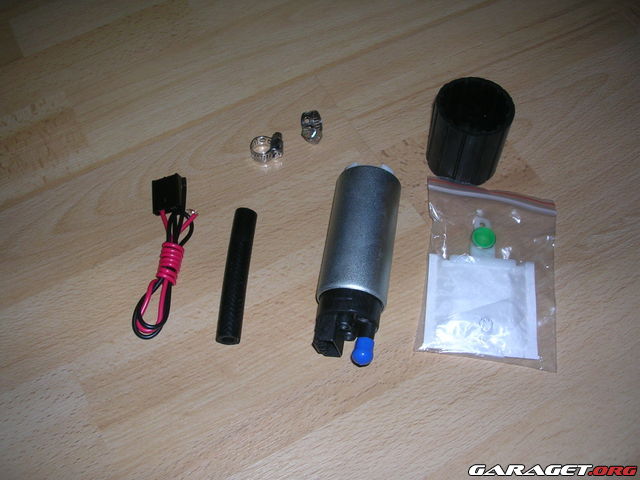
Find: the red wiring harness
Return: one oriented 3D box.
[{"bbox_3d":[-0.092,0.017,0.412,0.025,0.011,0.087,5,58,4],"label":"red wiring harness"}]

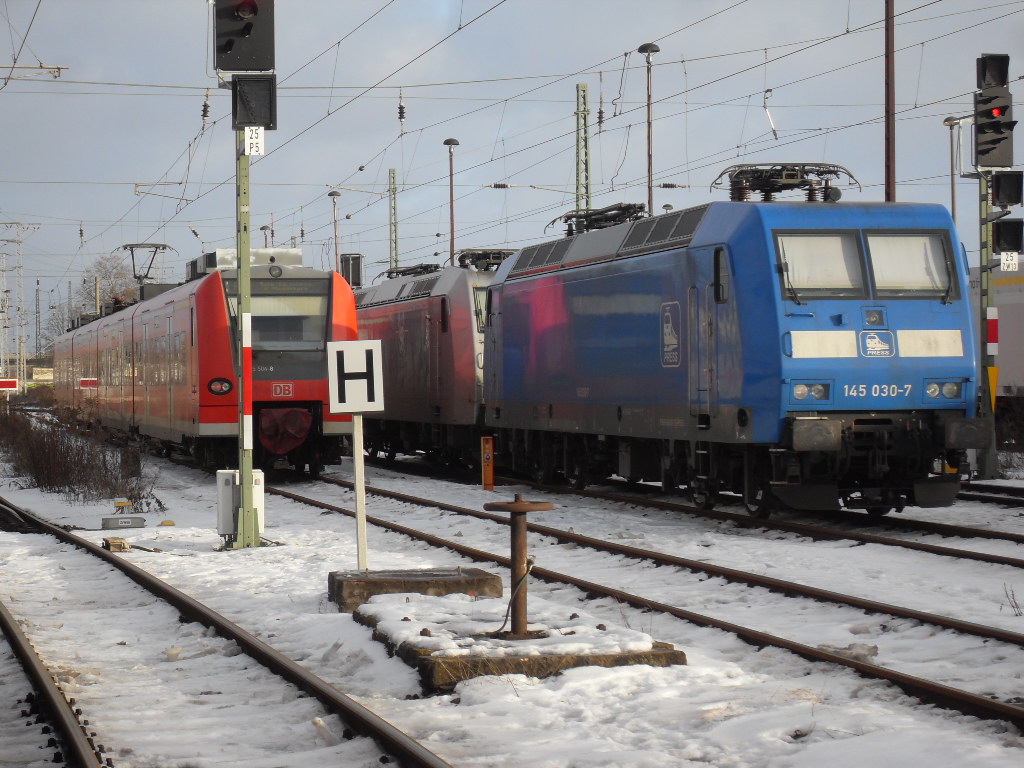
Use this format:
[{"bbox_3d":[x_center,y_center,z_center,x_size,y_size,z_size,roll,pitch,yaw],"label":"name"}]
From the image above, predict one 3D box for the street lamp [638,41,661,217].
[{"bbox_3d":[3.674,-3.612,79.501,0.580,10.720,0.580,-1,0,-11],"label":"street lamp"}]

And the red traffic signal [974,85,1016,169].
[{"bbox_3d":[8.454,-4.463,52.700,0.640,1.360,0.480,-1,0,-11],"label":"red traffic signal"}]

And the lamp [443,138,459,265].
[{"bbox_3d":[-2.118,-3.530,109.393,0.580,10.720,0.580,-1,0,-11],"label":"lamp"}]

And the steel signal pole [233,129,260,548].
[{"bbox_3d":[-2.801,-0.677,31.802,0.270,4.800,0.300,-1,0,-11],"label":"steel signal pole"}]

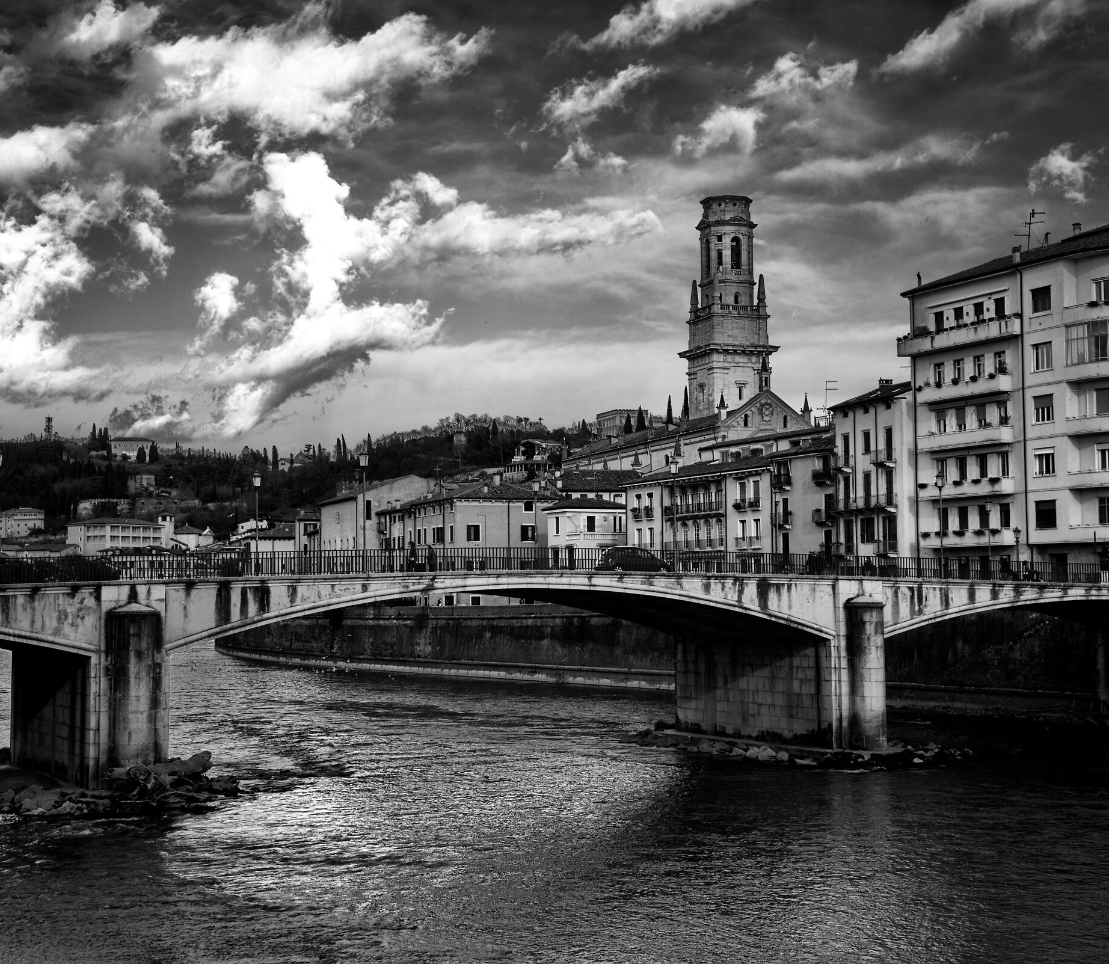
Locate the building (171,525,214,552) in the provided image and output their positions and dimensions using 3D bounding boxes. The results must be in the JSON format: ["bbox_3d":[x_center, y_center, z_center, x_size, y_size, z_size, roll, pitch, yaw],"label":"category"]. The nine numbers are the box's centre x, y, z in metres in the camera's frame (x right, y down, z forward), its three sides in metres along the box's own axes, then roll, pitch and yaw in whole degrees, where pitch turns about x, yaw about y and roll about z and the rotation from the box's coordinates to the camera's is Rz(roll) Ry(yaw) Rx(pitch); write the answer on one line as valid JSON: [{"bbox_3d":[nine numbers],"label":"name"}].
[{"bbox_3d":[-118.309,18.994,589.069,13.500,9.321,11.500,1,-4,-20],"label":"building"}]

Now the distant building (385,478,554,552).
[{"bbox_3d":[-10.297,8.050,211.742,12.300,14.815,30.000,1,-4,-20],"label":"distant building"}]

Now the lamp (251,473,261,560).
[{"bbox_3d":[-14.550,2.189,88.461,0.470,5.442,0.470,1,-4,-25],"label":"lamp"}]

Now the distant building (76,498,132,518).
[{"bbox_3d":[-180.935,11.138,725.897,22.500,9.018,11.000,0,-4,-14],"label":"distant building"}]

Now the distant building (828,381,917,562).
[{"bbox_3d":[28.287,0.690,140.998,10.500,17.890,8.000,2,-4,-30],"label":"distant building"}]

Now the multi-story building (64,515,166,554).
[{"bbox_3d":[-147.033,19.365,606.539,21.500,14.276,25.000,3,-5,-45],"label":"multi-story building"}]

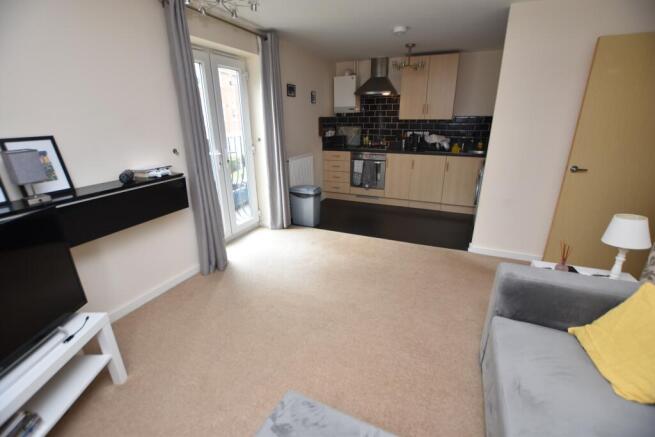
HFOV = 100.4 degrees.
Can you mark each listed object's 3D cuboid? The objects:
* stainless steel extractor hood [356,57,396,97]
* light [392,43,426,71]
[{"bbox_3d":[0.819,-2.333,4.515,0.595,0.540,0.480,8,21,24],"label":"stainless steel extractor hood"},{"bbox_3d":[1.130,-2.200,3.773,0.430,0.345,0.430,8,21,24],"label":"light"}]

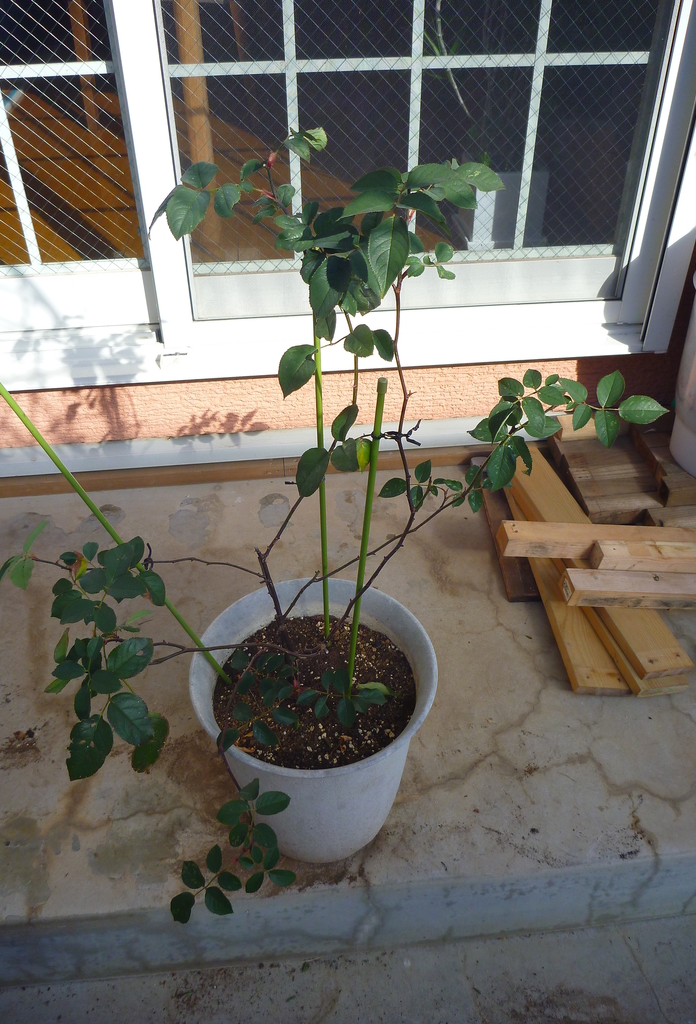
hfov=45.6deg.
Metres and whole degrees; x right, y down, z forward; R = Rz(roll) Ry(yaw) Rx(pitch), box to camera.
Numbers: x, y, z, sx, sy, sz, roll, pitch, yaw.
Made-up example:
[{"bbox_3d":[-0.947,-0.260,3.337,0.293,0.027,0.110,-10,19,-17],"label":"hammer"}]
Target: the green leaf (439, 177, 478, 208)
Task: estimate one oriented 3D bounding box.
[{"bbox_3d":[0.092,-0.270,0.700,0.042,0.008,0.024,43,81,15],"label":"green leaf"}]

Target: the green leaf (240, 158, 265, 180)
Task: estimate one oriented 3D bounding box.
[{"bbox_3d":[-0.082,-0.294,0.710,0.025,0.006,0.013,-37,89,-6],"label":"green leaf"}]

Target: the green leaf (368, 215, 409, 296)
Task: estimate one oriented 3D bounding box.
[{"bbox_3d":[0.032,-0.203,0.655,0.033,0.064,0.014,6,0,1],"label":"green leaf"}]

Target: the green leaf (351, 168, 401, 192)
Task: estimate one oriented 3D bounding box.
[{"bbox_3d":[0.022,-0.270,0.674,0.043,0.012,0.031,-7,60,-16],"label":"green leaf"}]

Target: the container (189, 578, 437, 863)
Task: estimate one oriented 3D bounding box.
[{"bbox_3d":[-0.039,0.295,1.095,0.307,0.274,0.307,-1,39,0],"label":"container"}]

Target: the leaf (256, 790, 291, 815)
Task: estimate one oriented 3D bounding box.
[{"bbox_3d":[-0.078,0.305,0.870,0.036,0.006,0.022,-12,63,-10],"label":"leaf"}]

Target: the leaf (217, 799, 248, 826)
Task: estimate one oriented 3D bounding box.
[{"bbox_3d":[-0.123,0.319,0.880,0.037,0.006,0.025,-17,64,-15],"label":"leaf"}]

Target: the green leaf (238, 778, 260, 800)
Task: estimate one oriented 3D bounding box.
[{"bbox_3d":[-0.105,0.296,0.885,0.019,0.005,0.024,20,55,10],"label":"green leaf"}]

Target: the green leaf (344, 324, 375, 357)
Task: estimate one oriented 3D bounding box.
[{"bbox_3d":[0.011,-0.172,0.830,0.029,0.033,0.006,9,-2,1],"label":"green leaf"}]

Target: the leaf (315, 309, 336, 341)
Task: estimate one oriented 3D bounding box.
[{"bbox_3d":[-0.021,-0.186,0.820,0.020,0.012,0.041,-11,71,-5],"label":"leaf"}]

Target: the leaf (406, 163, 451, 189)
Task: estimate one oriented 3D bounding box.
[{"bbox_3d":[0.071,-0.288,0.718,0.042,0.012,0.022,-17,74,-1],"label":"leaf"}]

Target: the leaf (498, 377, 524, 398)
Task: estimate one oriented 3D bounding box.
[{"bbox_3d":[0.162,-0.123,0.820,0.021,0.006,0.030,-42,69,-11],"label":"leaf"}]

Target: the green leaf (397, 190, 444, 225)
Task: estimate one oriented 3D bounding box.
[{"bbox_3d":[0.060,-0.254,0.690,0.049,0.010,0.030,31,56,25],"label":"green leaf"}]

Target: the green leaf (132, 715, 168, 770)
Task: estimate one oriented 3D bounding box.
[{"bbox_3d":[-0.206,0.239,0.860,0.034,0.011,0.063,21,64,-2],"label":"green leaf"}]

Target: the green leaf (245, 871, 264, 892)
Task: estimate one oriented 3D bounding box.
[{"bbox_3d":[-0.098,0.386,0.865,0.016,0.005,0.027,32,54,23],"label":"green leaf"}]

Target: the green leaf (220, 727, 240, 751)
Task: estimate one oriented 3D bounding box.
[{"bbox_3d":[-0.128,0.247,0.905,0.026,0.008,0.021,-40,72,0],"label":"green leaf"}]

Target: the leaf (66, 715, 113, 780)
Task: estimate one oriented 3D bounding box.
[{"bbox_3d":[-0.272,0.248,0.873,0.044,0.071,0.014,22,-4,-5],"label":"leaf"}]

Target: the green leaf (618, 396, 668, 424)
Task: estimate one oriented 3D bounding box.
[{"bbox_3d":[0.321,-0.110,0.900,0.052,0.032,0.010,3,-4,11],"label":"green leaf"}]

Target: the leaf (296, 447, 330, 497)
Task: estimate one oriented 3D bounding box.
[{"bbox_3d":[-0.038,-0.044,0.910,0.034,0.009,0.055,30,84,1],"label":"leaf"}]

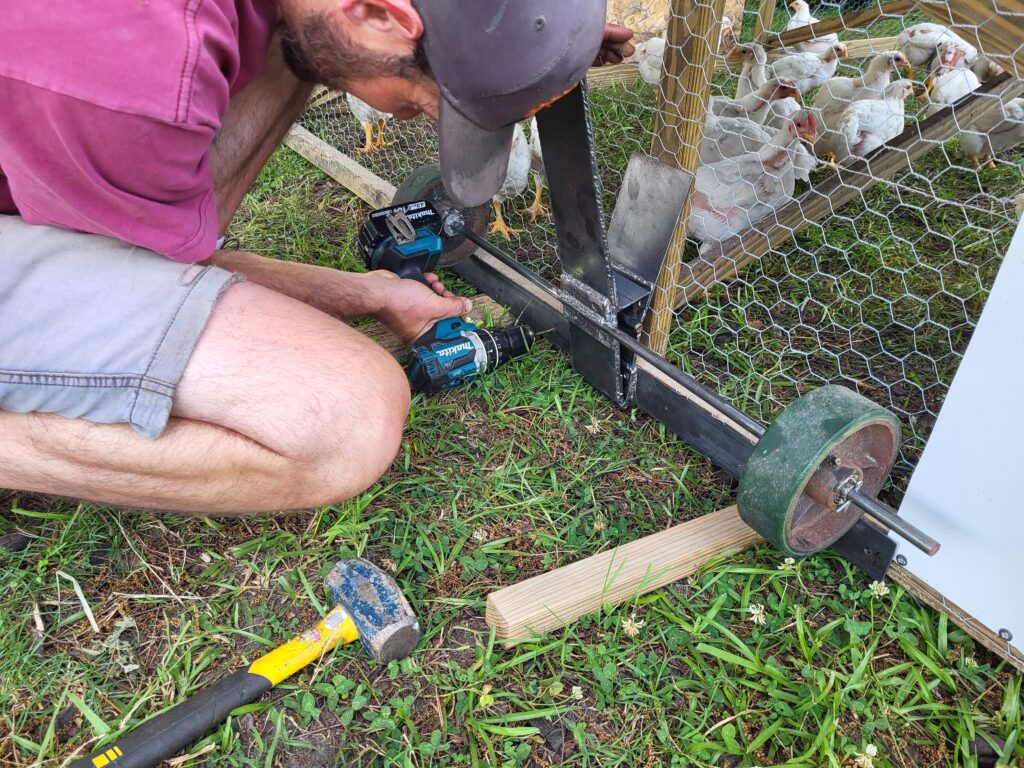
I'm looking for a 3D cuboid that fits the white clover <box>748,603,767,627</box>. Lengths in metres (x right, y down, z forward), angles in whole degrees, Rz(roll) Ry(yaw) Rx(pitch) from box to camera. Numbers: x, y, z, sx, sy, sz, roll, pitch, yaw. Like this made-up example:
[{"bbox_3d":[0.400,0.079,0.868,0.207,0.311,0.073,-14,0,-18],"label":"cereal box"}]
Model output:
[{"bbox_3d":[0.225,0.211,0.703,0.018,0.019,0.018,2,31,-1],"label":"white clover"}]

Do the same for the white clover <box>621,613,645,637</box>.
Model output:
[{"bbox_3d":[0.108,0.215,0.687,0.021,0.019,0.021,2,31,-1],"label":"white clover"}]

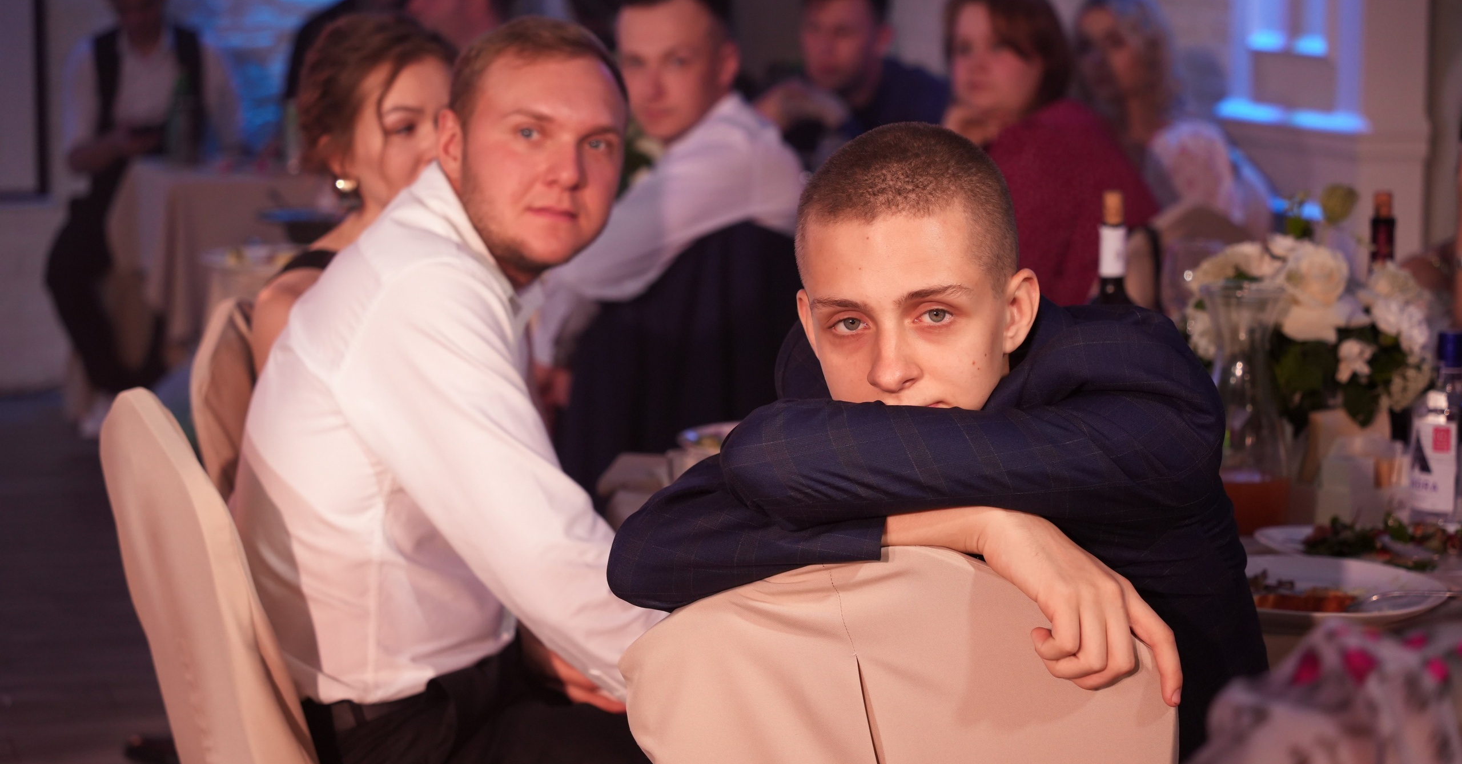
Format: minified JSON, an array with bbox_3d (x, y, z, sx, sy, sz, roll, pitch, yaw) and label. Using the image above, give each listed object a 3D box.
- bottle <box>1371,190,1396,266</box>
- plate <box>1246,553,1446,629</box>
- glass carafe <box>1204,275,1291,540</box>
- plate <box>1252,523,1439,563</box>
[{"bbox_3d":[0.813,-0.074,4.072,0.075,0.330,0.075,0,7,0],"label":"bottle"},{"bbox_3d":[0.551,0.203,3.106,0.260,0.030,0.260,0,7,0],"label":"plate"},{"bbox_3d":[0.564,0.028,3.547,0.098,0.264,0.098,0,7,0],"label":"glass carafe"},{"bbox_3d":[0.662,0.169,3.372,0.235,0.030,0.235,0,7,0],"label":"plate"}]

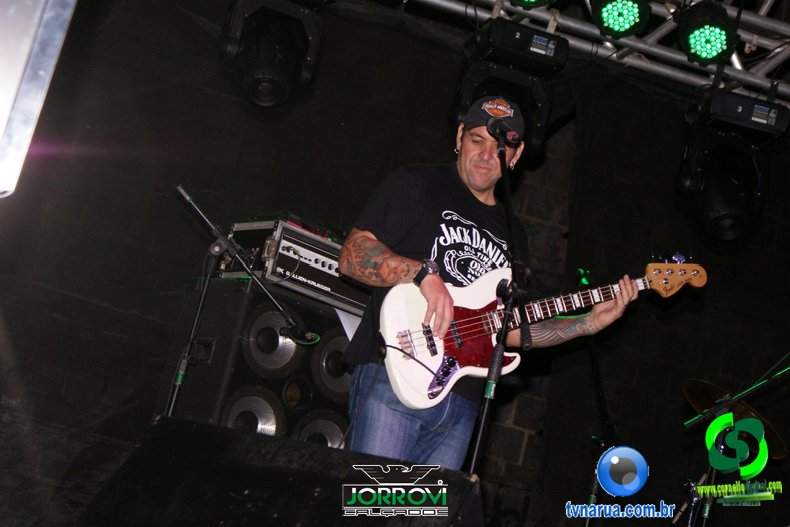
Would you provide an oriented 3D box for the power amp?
[{"bbox_3d":[-0.316,0.040,8.325,0.540,0.215,0.288,22,-15,-37],"label":"power amp"}]

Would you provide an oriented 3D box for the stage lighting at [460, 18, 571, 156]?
[{"bbox_3d":[0.427,-0.591,8.900,0.380,0.570,0.370,15,-12,-6],"label":"stage lighting"}]

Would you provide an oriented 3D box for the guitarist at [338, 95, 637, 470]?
[{"bbox_3d":[0.133,0.417,6.187,0.860,1.800,0.480,21,-14,-33],"label":"guitarist"}]

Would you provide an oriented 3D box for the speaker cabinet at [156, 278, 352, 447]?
[{"bbox_3d":[-0.468,0.468,8.259,0.601,0.651,0.424,22,-15,-35],"label":"speaker cabinet"}]

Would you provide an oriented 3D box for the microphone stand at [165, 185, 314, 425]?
[{"bbox_3d":[-0.695,0.608,7.426,0.580,1.580,0.760,5,-15,35],"label":"microphone stand"}]

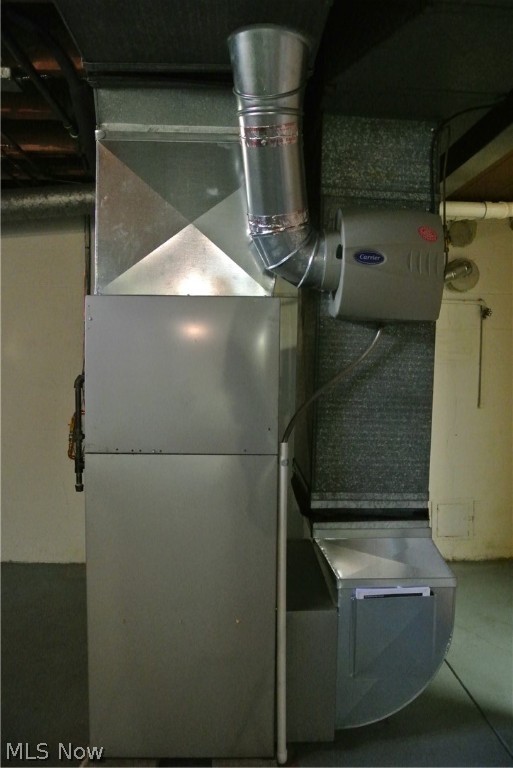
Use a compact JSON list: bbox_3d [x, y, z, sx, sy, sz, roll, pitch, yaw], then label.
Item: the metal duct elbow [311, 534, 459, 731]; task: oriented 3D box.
[{"bbox_3d":[0.394,0.756,2.012,0.375,0.515,0.620,0,3,-2],"label":"metal duct elbow"}]

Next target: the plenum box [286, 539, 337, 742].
[{"bbox_3d":[0.135,0.852,2.028,0.187,0.412,0.630,0,3,-2],"label":"plenum box"}]

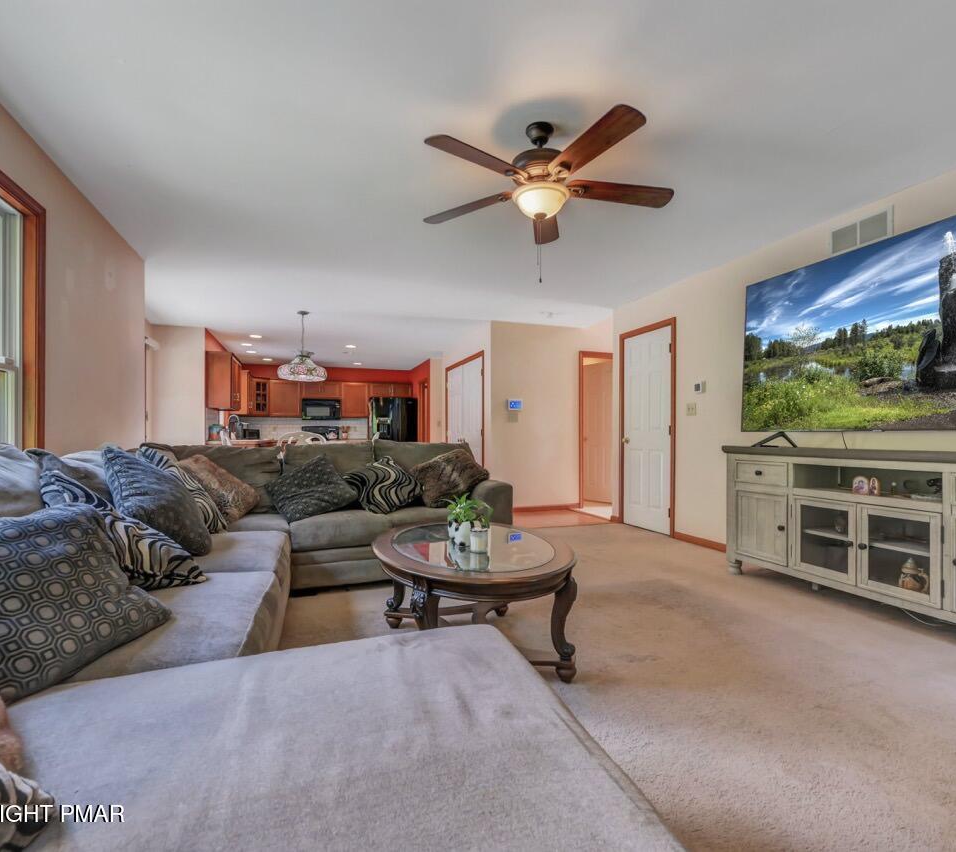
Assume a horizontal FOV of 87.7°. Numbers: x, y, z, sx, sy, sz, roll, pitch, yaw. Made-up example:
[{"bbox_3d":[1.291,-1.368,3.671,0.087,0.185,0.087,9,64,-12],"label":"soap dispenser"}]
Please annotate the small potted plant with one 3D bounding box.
[{"bbox_3d":[-0.037,0.424,2.300,0.200,0.240,0.180,0,-1,-18],"label":"small potted plant"}]

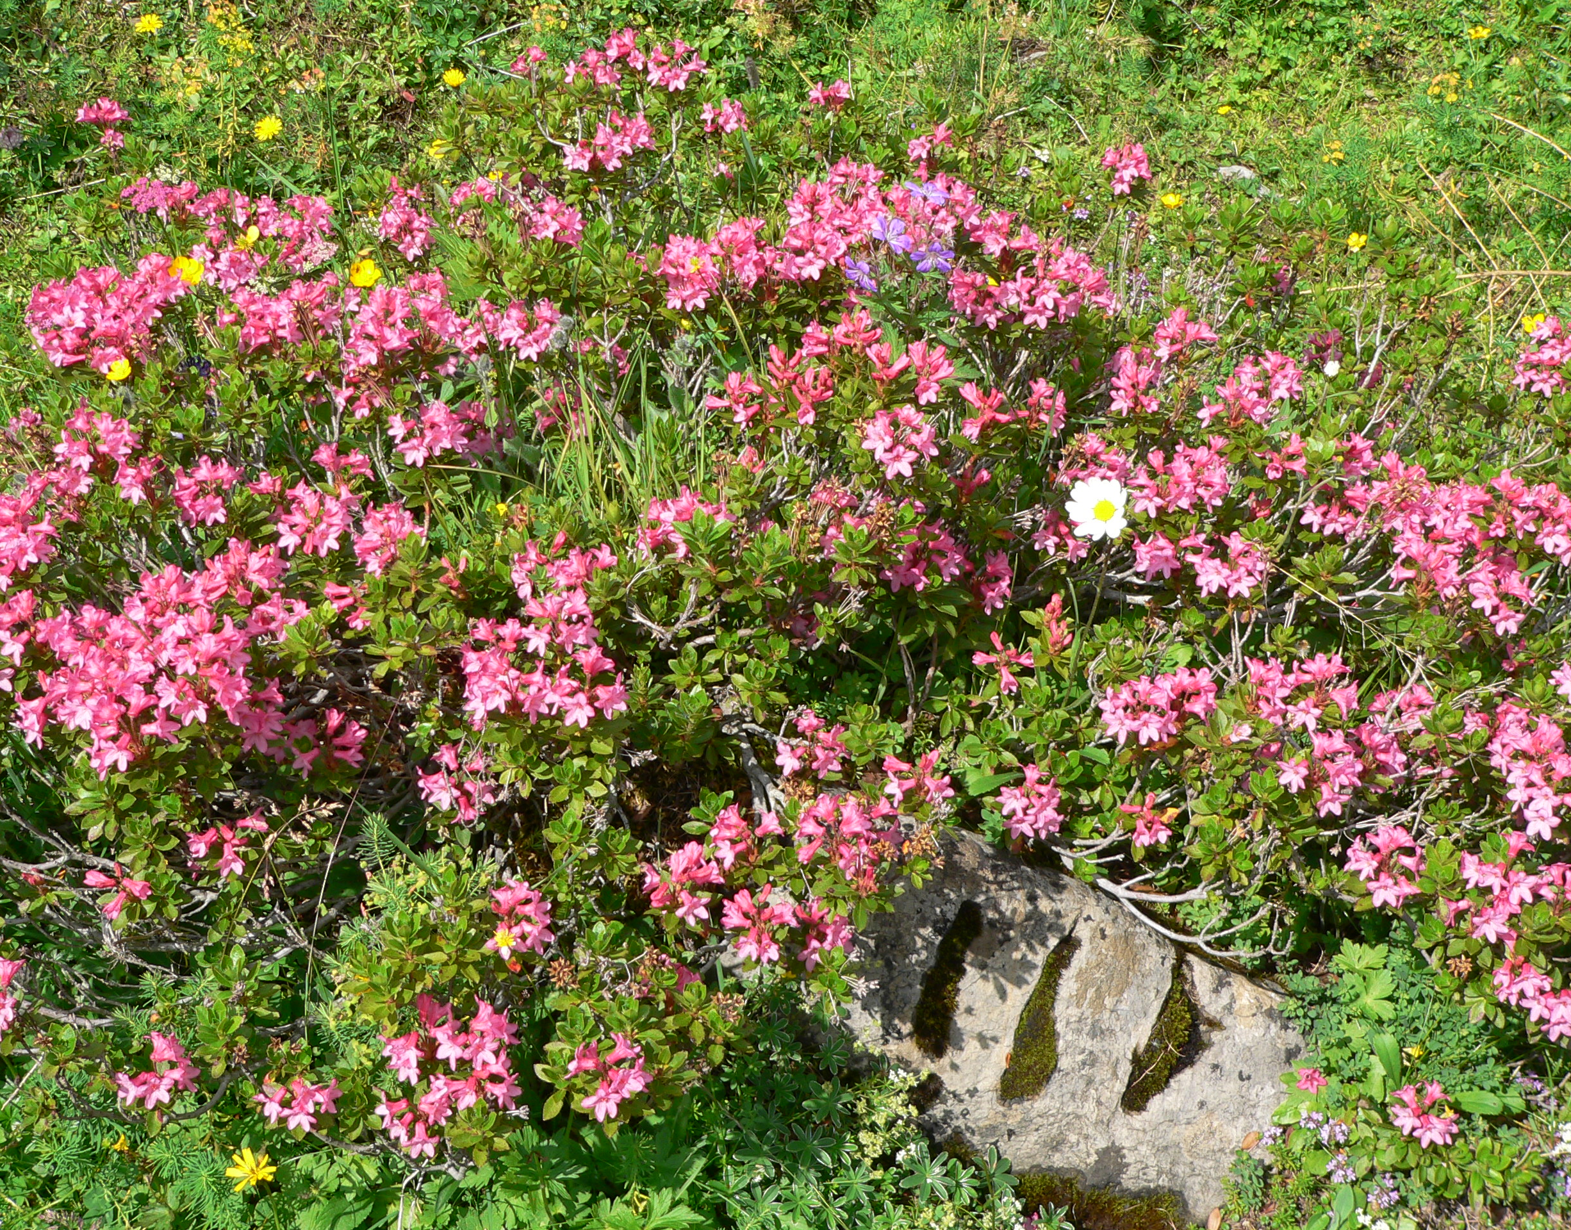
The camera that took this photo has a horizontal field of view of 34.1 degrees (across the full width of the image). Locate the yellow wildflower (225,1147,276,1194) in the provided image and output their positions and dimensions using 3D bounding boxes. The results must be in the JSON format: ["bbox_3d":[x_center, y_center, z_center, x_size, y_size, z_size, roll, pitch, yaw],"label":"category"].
[{"bbox_3d":[-0.314,0.326,1.500,0.030,0.013,0.029,3,38,-1],"label":"yellow wildflower"}]

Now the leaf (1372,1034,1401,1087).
[{"bbox_3d":[0.369,0.272,1.570,0.013,0.006,0.037,-10,63,-6],"label":"leaf"}]

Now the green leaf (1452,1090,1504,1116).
[{"bbox_3d":[0.419,0.295,1.550,0.032,0.006,0.015,6,50,6],"label":"green leaf"}]

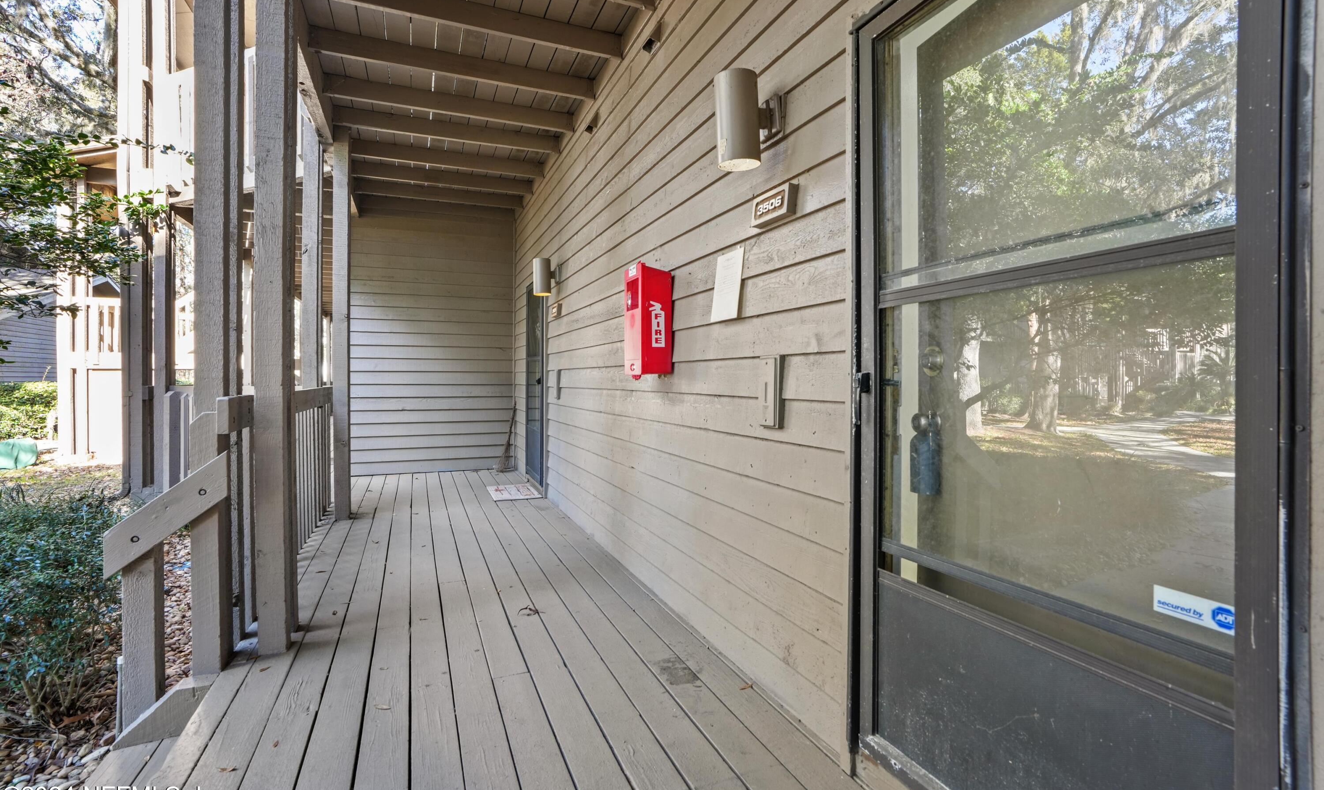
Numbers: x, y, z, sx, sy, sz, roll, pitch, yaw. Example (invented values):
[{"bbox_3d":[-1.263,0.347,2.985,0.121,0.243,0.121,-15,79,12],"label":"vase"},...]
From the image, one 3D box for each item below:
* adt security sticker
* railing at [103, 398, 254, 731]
[{"bbox_3d":[0.897,0.364,0.994,0.003,0.046,0.120,-1,1,-23],"label":"adt security sticker"},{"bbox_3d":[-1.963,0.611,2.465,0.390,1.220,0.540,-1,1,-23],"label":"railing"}]

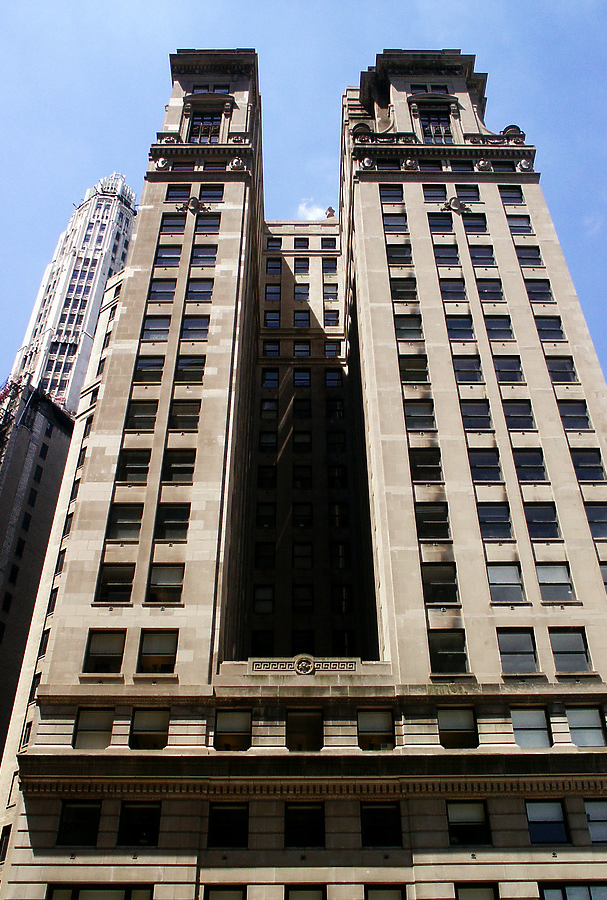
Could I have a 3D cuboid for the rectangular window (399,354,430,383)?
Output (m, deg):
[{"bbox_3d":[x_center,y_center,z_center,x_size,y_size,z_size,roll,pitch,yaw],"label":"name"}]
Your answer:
[{"bbox_3d":[6.097,-4.402,49.864,1.573,2.111,0.200,0,-42,0],"label":"rectangular window"}]

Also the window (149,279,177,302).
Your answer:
[{"bbox_3d":[-8.415,-9.497,54.376,1.576,2.089,0.200,0,-42,0],"label":"window"}]

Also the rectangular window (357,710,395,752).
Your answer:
[{"bbox_3d":[2.939,11.340,36.568,1.471,1.760,0.200,0,-42,0],"label":"rectangular window"}]

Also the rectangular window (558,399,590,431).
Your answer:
[{"bbox_3d":[14.258,-1.799,47.989,1.492,2.109,0.200,0,-42,0],"label":"rectangular window"}]

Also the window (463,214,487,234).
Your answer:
[{"bbox_3d":[11.255,-14.776,59.637,1.492,2.109,0.200,0,-42,0],"label":"window"}]

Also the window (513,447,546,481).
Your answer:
[{"bbox_3d":[11.477,0.809,45.893,1.512,2.131,0.200,0,-42,0],"label":"window"}]

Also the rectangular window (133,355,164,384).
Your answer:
[{"bbox_3d":[-8.440,-4.404,50.218,1.492,2.109,0.200,0,-42,0],"label":"rectangular window"}]

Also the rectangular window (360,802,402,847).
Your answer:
[{"bbox_3d":[2.914,14.106,34.077,1.461,1.597,0.200,0,-42,0],"label":"rectangular window"}]

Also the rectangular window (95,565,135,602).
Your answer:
[{"bbox_3d":[-8.690,6.171,42.063,1.580,2.200,0.250,0,-42,0],"label":"rectangular window"}]

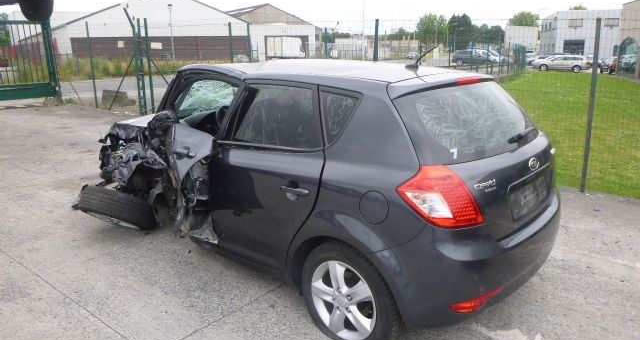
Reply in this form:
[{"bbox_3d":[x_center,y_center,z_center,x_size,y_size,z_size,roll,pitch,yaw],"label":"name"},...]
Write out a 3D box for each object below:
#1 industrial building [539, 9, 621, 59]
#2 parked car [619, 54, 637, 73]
[{"bbox_3d":[35.312,-17.889,63.388,7.200,7.000,14.000,3,14,18],"label":"industrial building"},{"bbox_3d":[26.698,-9.330,40.000,1.800,1.520,4.300,7,16,29],"label":"parked car"}]

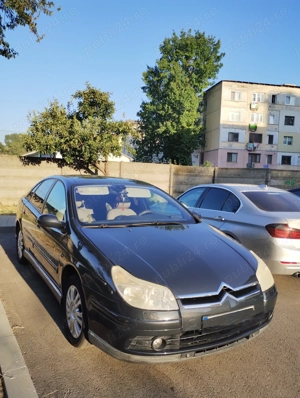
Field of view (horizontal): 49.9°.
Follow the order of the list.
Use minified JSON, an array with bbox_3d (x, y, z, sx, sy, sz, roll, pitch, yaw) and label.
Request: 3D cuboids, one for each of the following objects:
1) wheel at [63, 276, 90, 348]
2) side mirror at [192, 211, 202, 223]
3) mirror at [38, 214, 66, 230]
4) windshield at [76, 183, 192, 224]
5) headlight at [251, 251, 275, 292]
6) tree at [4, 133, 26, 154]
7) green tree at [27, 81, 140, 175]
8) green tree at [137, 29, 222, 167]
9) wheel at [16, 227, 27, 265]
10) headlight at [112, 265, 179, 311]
[{"bbox_3d":[-0.573,0.965,2.792,0.210,0.640,0.640,1,5,-31],"label":"wheel"},{"bbox_3d":[0.601,0.242,4.116,0.250,0.160,0.140,1,5,-31],"label":"side mirror"},{"bbox_3d":[-0.970,0.226,3.157,0.250,0.160,0.140,1,5,-31],"label":"mirror"},{"bbox_3d":[-0.217,0.042,3.692,1.430,0.150,0.977,1,29,-31],"label":"windshield"},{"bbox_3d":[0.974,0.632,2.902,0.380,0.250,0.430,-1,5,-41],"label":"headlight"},{"bbox_3d":[-19.890,-6.383,48.247,5.000,7.055,5.000,3,4,0],"label":"tree"},{"bbox_3d":[-2.342,-1.741,11.157,3.800,4.482,3.500,3,4,0],"label":"green tree"},{"bbox_3d":[2.562,-7.614,28.505,7.600,14.429,7.200,3,4,0],"label":"green tree"},{"bbox_3d":[-1.986,0.727,5.140,0.210,0.640,0.640,1,5,-31],"label":"wheel"},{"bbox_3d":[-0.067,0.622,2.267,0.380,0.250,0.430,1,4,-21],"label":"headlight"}]

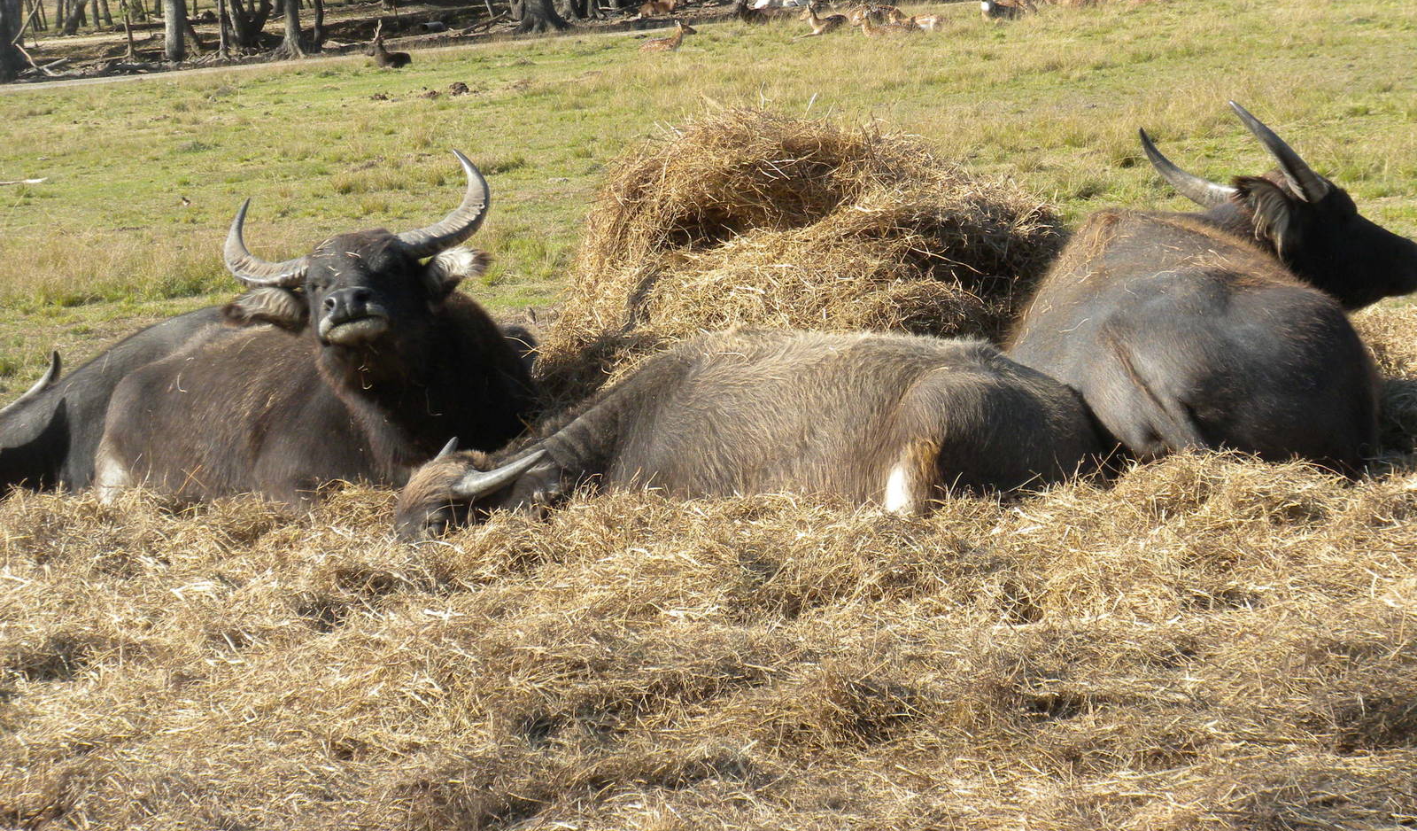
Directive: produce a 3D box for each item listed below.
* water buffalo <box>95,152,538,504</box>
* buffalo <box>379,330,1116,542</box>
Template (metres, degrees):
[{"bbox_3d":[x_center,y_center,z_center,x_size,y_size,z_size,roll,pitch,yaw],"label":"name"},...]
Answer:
[{"bbox_3d":[-1.214,-0.257,15.200,1.620,1.080,0.800,1,7,38],"label":"water buffalo"},{"bbox_3d":[0.118,0.051,14.600,2.050,0.700,0.900,-3,5,7],"label":"buffalo"}]

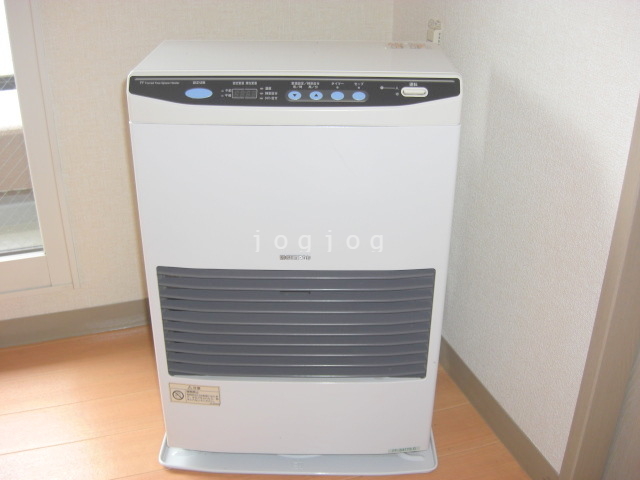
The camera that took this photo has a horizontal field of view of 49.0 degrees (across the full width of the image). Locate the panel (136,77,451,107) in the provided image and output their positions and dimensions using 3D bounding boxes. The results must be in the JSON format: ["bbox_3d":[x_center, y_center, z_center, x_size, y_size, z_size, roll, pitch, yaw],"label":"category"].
[{"bbox_3d":[-0.031,-0.178,0.836,0.396,0.035,0.020,1,25,0],"label":"panel"}]

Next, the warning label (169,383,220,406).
[{"bbox_3d":[-0.182,0.226,1.023,0.074,0.034,0.002,3,25,6],"label":"warning label"}]

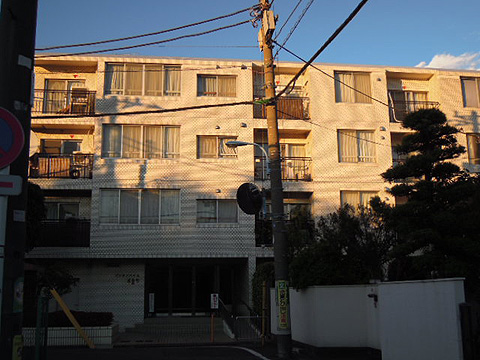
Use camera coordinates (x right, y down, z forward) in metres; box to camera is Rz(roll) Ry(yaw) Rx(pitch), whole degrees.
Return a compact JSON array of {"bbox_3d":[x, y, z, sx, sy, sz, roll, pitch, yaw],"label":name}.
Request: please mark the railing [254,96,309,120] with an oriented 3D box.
[{"bbox_3d":[1.840,-3.156,24.368,2.500,1.023,0.100,1,-11,-7],"label":"railing"}]

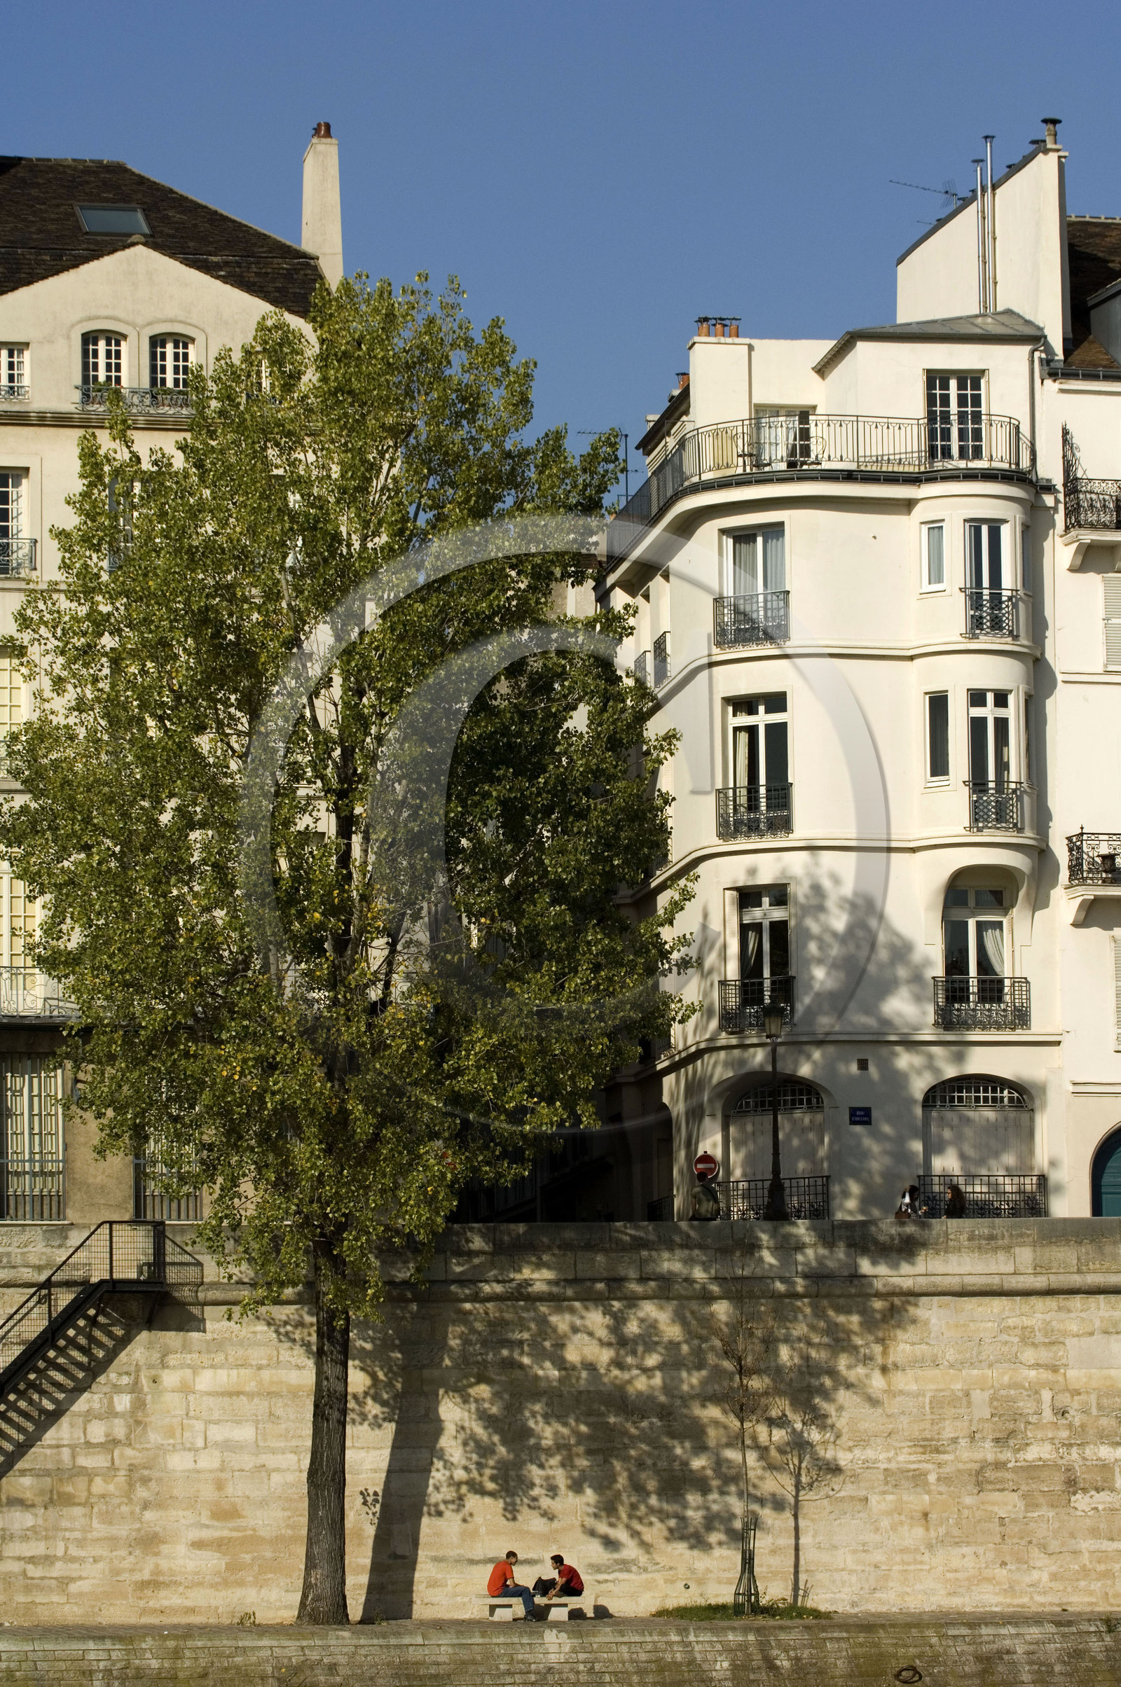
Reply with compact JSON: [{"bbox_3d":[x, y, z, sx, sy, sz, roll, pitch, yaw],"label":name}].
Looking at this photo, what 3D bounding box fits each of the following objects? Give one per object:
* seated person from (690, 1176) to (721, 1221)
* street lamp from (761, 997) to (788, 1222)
[{"bbox_3d":[2.570,6.573,108.500,0.500,1.280,0.700,1,-6,-18],"label":"seated person"},{"bbox_3d":[3.744,4.713,104.826,0.460,4.100,0.460,-1,-5,0],"label":"street lamp"}]

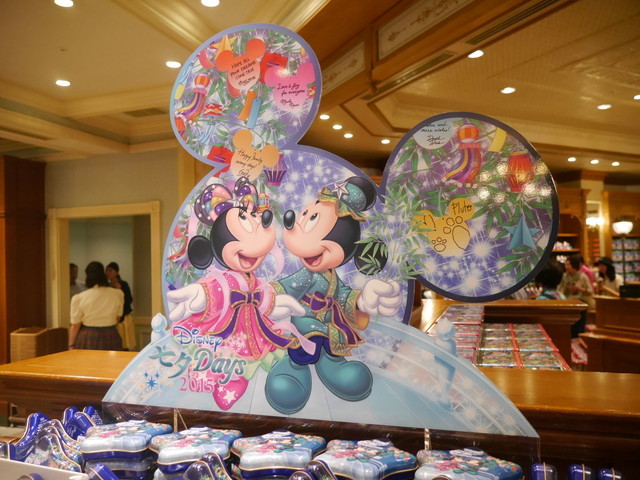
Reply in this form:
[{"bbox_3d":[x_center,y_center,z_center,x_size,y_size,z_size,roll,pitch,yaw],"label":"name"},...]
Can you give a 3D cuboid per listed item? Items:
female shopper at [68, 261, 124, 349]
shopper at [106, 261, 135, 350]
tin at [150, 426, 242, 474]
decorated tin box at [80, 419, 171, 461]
[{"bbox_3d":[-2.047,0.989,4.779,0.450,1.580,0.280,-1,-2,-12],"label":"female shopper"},{"bbox_3d":[-2.298,1.047,5.779,0.430,1.590,0.280,-2,-2,34],"label":"shopper"},{"bbox_3d":[-0.240,0.401,1.008,0.176,0.043,0.160,-1,-2,-12],"label":"tin"},{"bbox_3d":[-0.396,0.403,1.066,0.176,0.043,0.160,-1,-2,-8],"label":"decorated tin box"}]

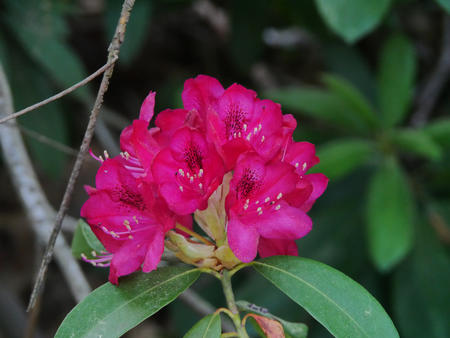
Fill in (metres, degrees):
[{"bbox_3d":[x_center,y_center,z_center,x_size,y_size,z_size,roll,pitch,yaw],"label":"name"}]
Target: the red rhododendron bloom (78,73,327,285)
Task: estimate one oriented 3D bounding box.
[{"bbox_3d":[-0.013,0.005,1.390,0.145,0.120,0.130,0,9,0],"label":"red rhododendron bloom"}]

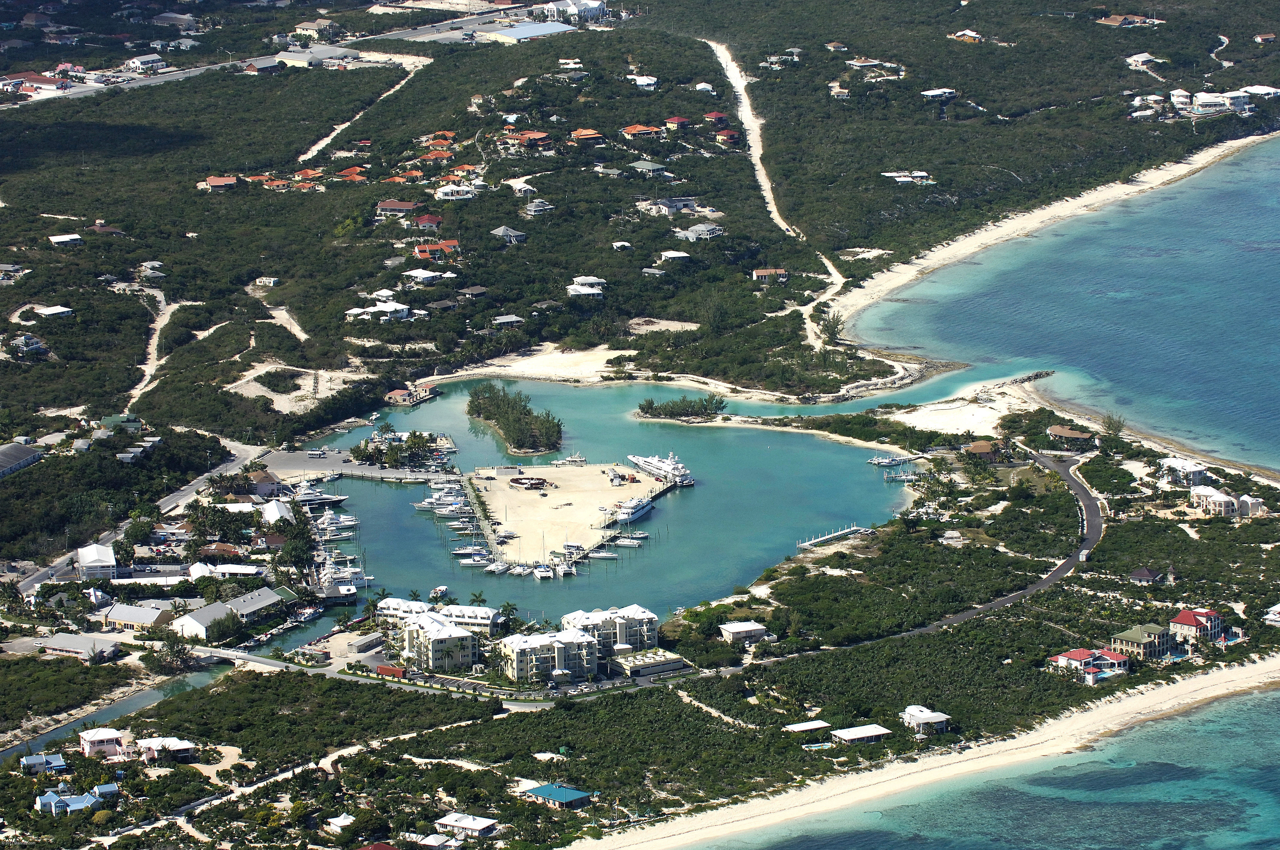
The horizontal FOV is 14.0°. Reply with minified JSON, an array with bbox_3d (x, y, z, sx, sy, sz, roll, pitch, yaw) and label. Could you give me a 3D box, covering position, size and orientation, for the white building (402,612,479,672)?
[{"bbox_3d":[-78.530,84.350,2073.590,20.000,16.300,33.500,-5,13,-20],"label":"white building"}]

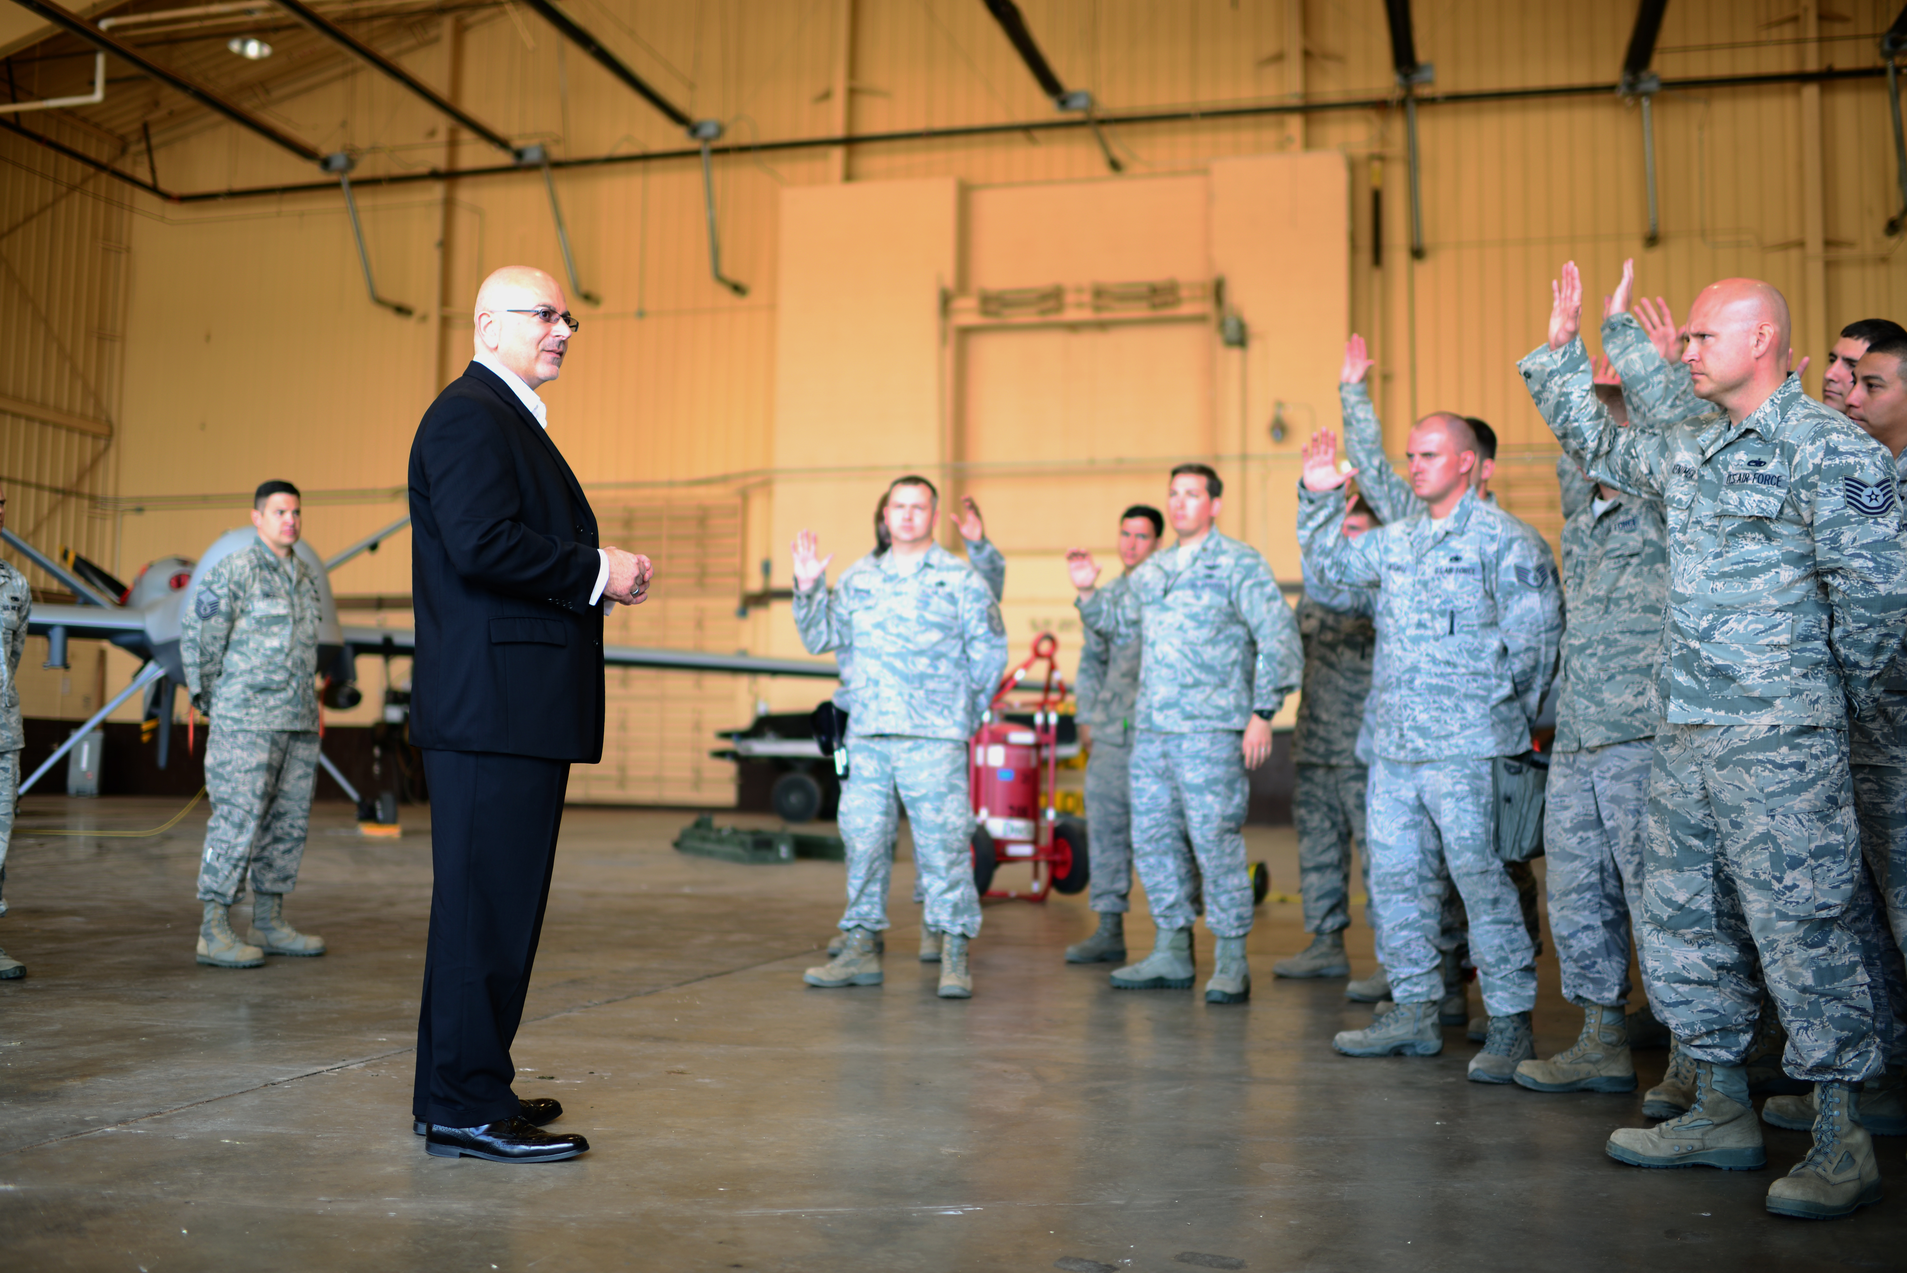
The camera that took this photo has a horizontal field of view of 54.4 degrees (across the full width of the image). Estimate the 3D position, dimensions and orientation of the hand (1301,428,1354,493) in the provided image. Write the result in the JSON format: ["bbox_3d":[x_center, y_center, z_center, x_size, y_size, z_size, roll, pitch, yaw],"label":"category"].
[{"bbox_3d":[1.032,-0.485,5.120,0.140,0.180,0.065,0,-3,15],"label":"hand"}]

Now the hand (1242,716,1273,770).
[{"bbox_3d":[1.050,0.365,6.391,0.100,0.190,0.080,2,-4,-10],"label":"hand"}]

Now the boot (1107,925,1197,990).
[{"bbox_3d":[0.712,1.135,6.652,0.300,0.240,0.115,2,-4,-10],"label":"boot"}]

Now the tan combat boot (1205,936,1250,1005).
[{"bbox_3d":[0.940,1.118,6.356,0.115,0.240,0.300,0,-4,14],"label":"tan combat boot"}]

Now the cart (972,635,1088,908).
[{"bbox_3d":[0.380,0.700,9.946,0.700,1.420,0.650,2,-3,-18],"label":"cart"}]

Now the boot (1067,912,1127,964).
[{"bbox_3d":[0.582,1.197,7.563,0.275,0.235,0.110,4,-5,-42],"label":"boot"}]

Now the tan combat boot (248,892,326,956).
[{"bbox_3d":[-2.591,1.111,7.219,0.300,0.240,0.108,0,-3,11],"label":"tan combat boot"}]

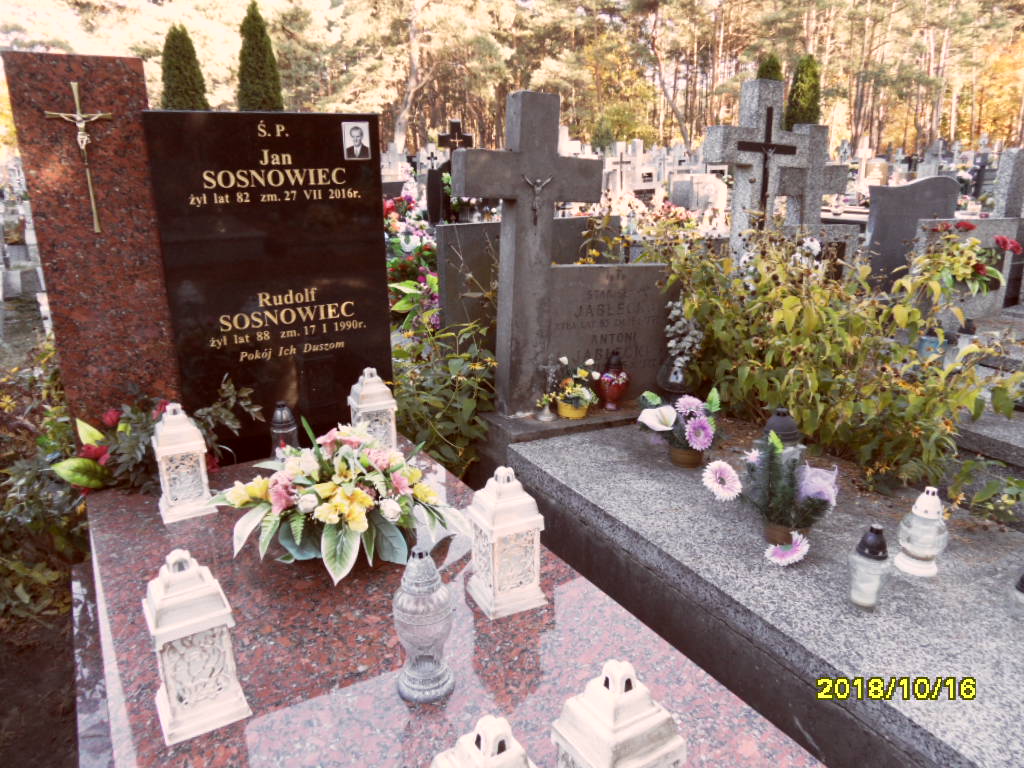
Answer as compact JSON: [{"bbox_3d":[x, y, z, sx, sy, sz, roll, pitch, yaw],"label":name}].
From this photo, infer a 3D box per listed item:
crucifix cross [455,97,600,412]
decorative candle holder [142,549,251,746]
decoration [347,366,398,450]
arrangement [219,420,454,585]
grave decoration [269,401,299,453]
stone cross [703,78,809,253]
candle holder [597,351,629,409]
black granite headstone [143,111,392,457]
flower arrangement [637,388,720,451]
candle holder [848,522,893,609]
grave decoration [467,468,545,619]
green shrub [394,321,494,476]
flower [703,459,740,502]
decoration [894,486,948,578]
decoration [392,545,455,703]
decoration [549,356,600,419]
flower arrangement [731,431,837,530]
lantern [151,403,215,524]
[{"bbox_3d":[0.052,-0.458,2.658,0.580,1.150,0.110,-7,19,-30],"label":"crucifix cross"},{"bbox_3d":[-0.575,0.446,1.279,0.142,0.326,0.142,-11,20,-30],"label":"decorative candle holder"},{"bbox_3d":[-0.416,0.090,2.134,0.126,0.293,0.126,-9,20,-26],"label":"decoration"},{"bbox_3d":[-0.454,0.280,1.783,0.560,0.340,0.420,-5,18,-15],"label":"arrangement"},{"bbox_3d":[-0.693,0.144,2.143,0.083,0.188,0.083,-11,21,-30],"label":"grave decoration"},{"bbox_3d":[1.110,-0.778,3.312,0.570,1.170,0.110,-11,20,-30],"label":"stone cross"},{"bbox_3d":[0.365,-0.014,2.566,0.099,0.205,0.099,0,18,0],"label":"candle holder"},{"bbox_3d":[-0.757,-0.303,2.357,0.700,1.110,0.080,-11,20,-30],"label":"black granite headstone"},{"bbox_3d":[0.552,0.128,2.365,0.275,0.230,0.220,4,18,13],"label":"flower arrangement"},{"bbox_3d":[0.815,0.410,1.613,0.097,0.190,0.097,-11,20,-30],"label":"candle holder"},{"bbox_3d":[-0.013,0.302,1.440,0.126,0.293,0.126,-9,20,-26],"label":"grave decoration"},{"bbox_3d":[-0.217,0.068,2.253,0.310,0.516,0.284,-4,18,-14],"label":"green shrub"},{"bbox_3d":[0.528,0.243,1.789,0.095,0.099,0.034,6,-6,17],"label":"flower"},{"bbox_3d":[1.020,0.353,1.762,0.124,0.210,0.124,-11,20,-30],"label":"decoration"},{"bbox_3d":[-0.151,0.394,1.192,0.102,0.266,0.102,0,18,0],"label":"decoration"},{"bbox_3d":[0.224,0.007,2.506,0.155,0.201,0.129,-4,18,-14],"label":"decoration"},{"bbox_3d":[0.668,0.228,1.709,0.228,0.228,0.172,4,18,13],"label":"flower arrangement"},{"bbox_3d":[-0.953,0.208,2.041,0.142,0.326,0.142,-11,20,-30],"label":"lantern"}]

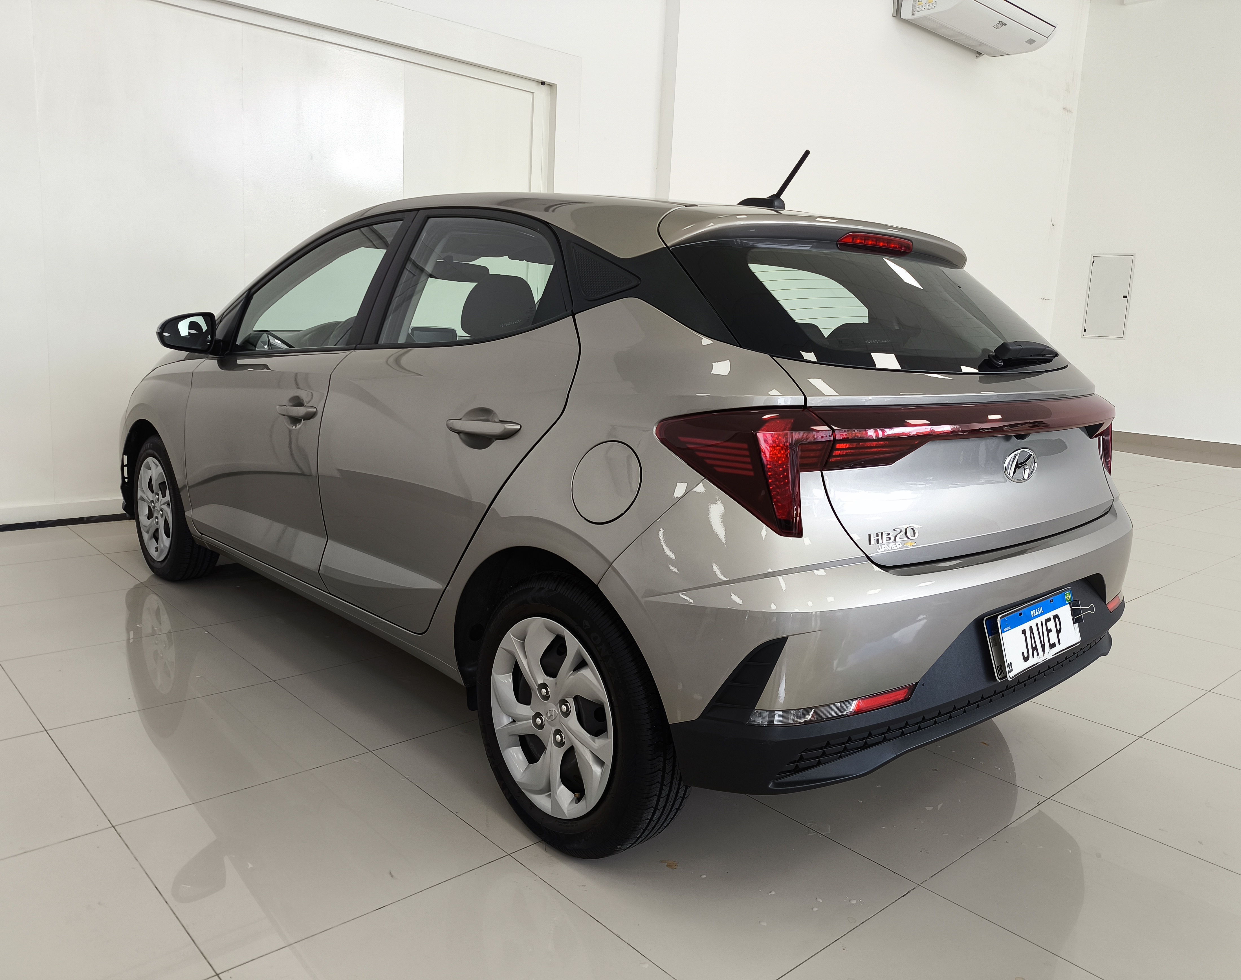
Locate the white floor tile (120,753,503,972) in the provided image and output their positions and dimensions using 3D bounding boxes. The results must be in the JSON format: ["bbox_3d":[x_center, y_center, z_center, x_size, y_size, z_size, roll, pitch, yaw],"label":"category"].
[{"bbox_3d":[-0.672,0.763,2.038,0.604,0.010,0.604,-7,14,-42],"label":"white floor tile"}]

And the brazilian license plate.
[{"bbox_3d":[0.897,0.304,2.030,0.400,0.130,0.020,-7,-1,-43],"label":"brazilian license plate"}]

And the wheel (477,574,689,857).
[{"bbox_3d":[-0.092,0.474,2.077,0.200,0.605,0.605,-7,14,-43],"label":"wheel"}]

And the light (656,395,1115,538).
[{"bbox_3d":[0.781,-0.099,2.143,1.680,0.235,0.270,-6,14,-42],"label":"light"}]

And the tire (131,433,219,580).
[{"bbox_3d":[-1.822,0.060,3.872,0.190,0.605,0.605,-7,14,-43],"label":"tire"}]

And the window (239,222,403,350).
[{"bbox_3d":[-0.974,-0.627,2.959,0.920,0.420,0.050,13,-3,45],"label":"window"}]

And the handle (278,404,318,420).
[{"bbox_3d":[-0.934,-0.224,2.719,0.047,0.045,0.240,-6,14,-42],"label":"handle"}]

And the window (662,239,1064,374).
[{"bbox_3d":[0.674,-0.403,2.233,1.300,0.090,0.420,-7,56,-43],"label":"window"}]

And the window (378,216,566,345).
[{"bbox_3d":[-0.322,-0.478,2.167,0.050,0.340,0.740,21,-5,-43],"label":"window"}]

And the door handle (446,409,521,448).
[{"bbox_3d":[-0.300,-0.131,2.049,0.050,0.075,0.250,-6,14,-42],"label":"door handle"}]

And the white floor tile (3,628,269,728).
[{"bbox_3d":[-1.477,0.558,2.869,0.600,0.012,0.600,-6,14,-42],"label":"white floor tile"}]

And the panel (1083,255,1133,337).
[{"bbox_3d":[4.974,-1.966,9.618,0.040,0.835,0.425,-6,14,-42],"label":"panel"}]

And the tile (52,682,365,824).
[{"bbox_3d":[-1.070,0.657,2.442,0.600,0.012,0.600,-6,14,-42],"label":"tile"}]

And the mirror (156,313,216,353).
[{"bbox_3d":[-1.496,-0.542,3.196,0.195,0.125,0.130,-6,14,-42],"label":"mirror"}]

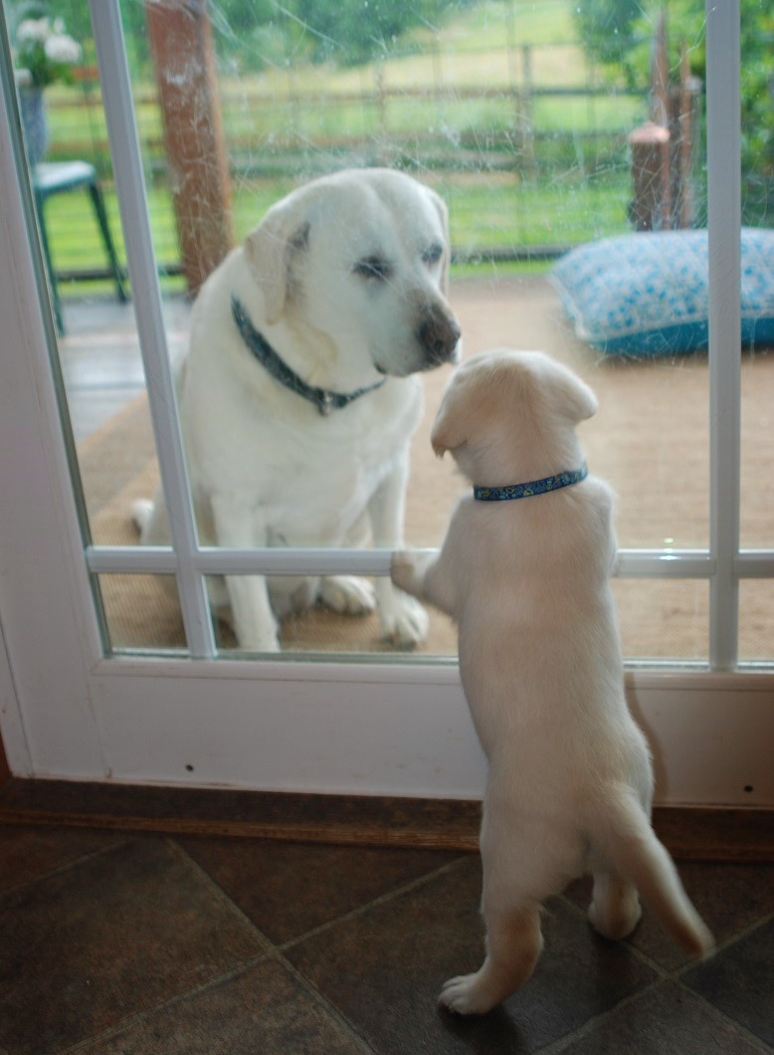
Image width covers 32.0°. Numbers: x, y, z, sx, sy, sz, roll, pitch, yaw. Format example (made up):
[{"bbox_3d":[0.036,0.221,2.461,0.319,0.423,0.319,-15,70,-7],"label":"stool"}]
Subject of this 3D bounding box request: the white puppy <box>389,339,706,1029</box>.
[{"bbox_3d":[0.155,0.147,1.385,0.300,0.635,0.370,-4,22,3],"label":"white puppy"}]

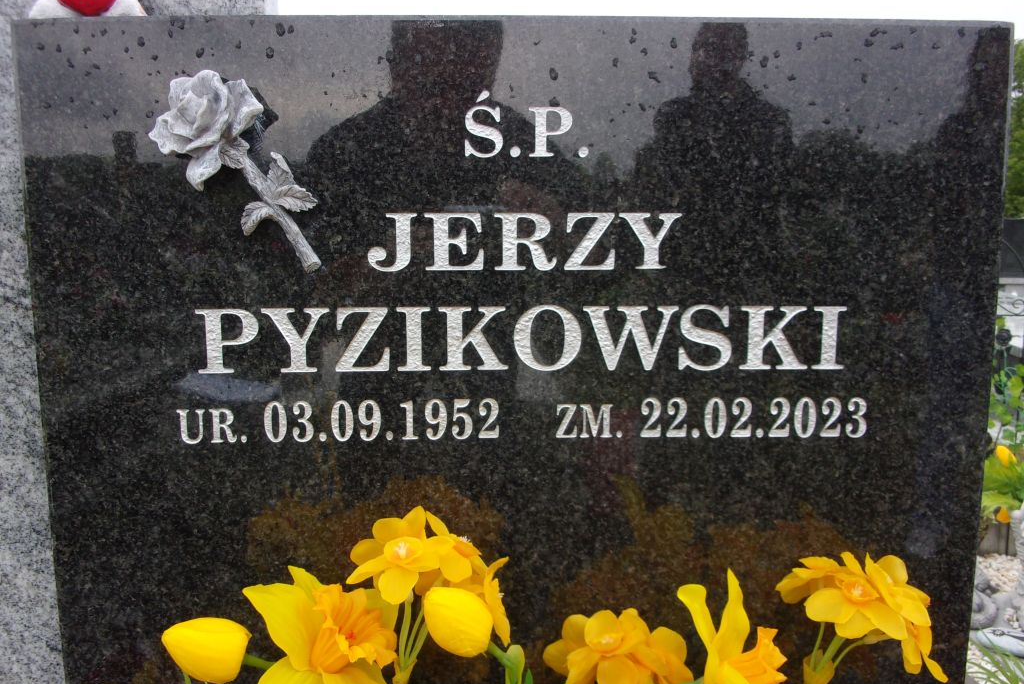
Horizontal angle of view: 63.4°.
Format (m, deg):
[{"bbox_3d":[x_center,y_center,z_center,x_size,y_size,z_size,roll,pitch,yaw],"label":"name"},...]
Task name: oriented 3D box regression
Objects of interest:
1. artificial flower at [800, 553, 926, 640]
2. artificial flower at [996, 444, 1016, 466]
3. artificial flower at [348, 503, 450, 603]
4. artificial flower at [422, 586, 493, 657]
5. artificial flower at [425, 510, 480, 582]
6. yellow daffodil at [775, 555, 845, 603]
[{"bbox_3d":[0.230,0.166,0.540,0.080,0.057,0.050,-2,-22,-10],"label":"artificial flower"},{"bbox_3d":[1.105,0.254,1.850,0.038,0.060,0.038,-38,6,0],"label":"artificial flower"},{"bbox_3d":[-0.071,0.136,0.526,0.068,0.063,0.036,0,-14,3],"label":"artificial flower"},{"bbox_3d":[-0.033,0.169,0.501,0.053,0.041,0.041,41,0,-40],"label":"artificial flower"},{"bbox_3d":[-0.037,0.132,0.532,0.045,0.050,0.034,-8,-19,-44],"label":"artificial flower"},{"bbox_3d":[0.196,0.157,0.543,0.042,0.037,0.045,29,2,-13],"label":"yellow daffodil"}]

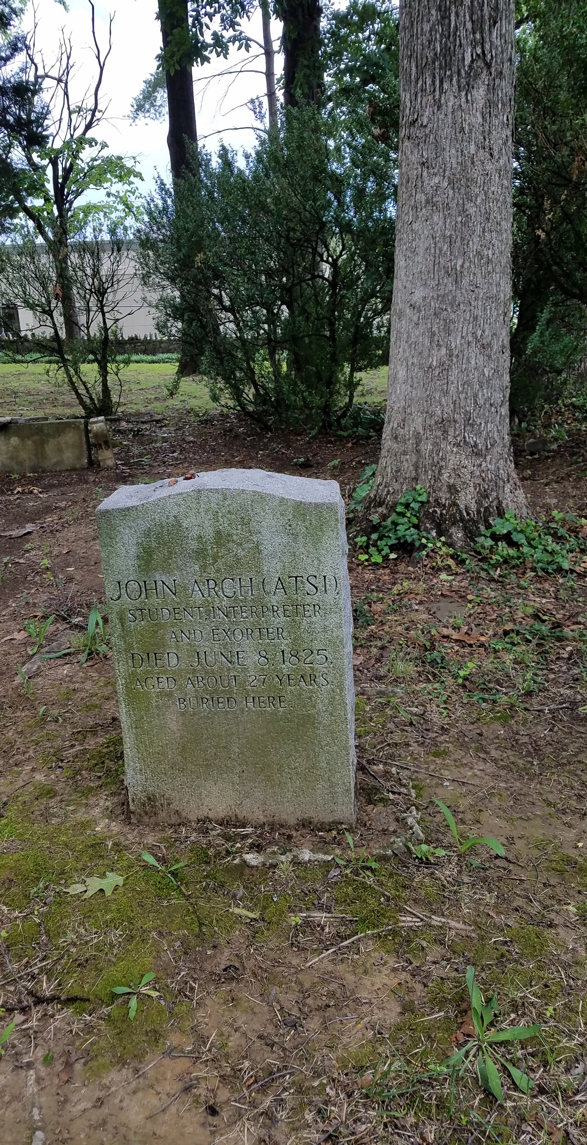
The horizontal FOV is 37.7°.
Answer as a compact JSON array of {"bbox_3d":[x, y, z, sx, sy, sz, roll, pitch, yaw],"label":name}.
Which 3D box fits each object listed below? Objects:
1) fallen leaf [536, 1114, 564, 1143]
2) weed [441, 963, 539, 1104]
[{"bbox_3d":[0.481,1.043,1.621,0.032,0.018,0.066,-10,19,-29],"label":"fallen leaf"},{"bbox_3d":[0.407,0.957,1.795,0.200,0.095,0.250,-1,16,0],"label":"weed"}]

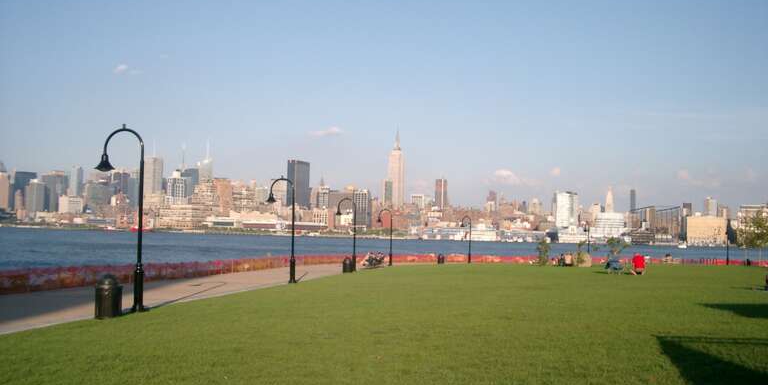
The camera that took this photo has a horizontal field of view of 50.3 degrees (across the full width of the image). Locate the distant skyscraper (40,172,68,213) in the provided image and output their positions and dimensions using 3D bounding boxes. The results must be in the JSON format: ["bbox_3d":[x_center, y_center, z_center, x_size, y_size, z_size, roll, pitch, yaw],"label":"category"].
[{"bbox_3d":[-1300.715,28.581,3250.000,52.000,220.000,48.000,0,-3,29],"label":"distant skyscraper"}]

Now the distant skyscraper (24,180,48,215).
[{"bbox_3d":[-921.872,28.007,2167.781,38.000,122.000,40.000,0,-4,30],"label":"distant skyscraper"}]

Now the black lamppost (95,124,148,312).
[{"bbox_3d":[-6.329,0.590,19.700,1.320,4.500,0.480,1,-3,7],"label":"black lamppost"}]

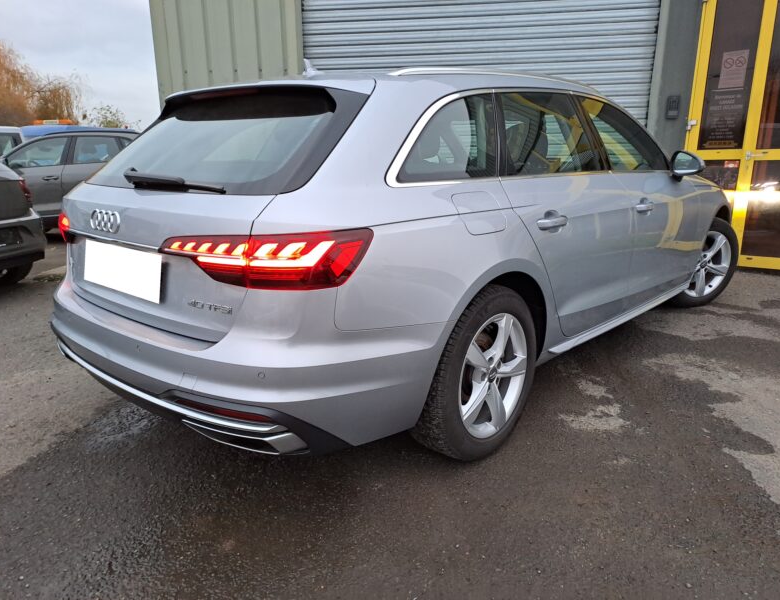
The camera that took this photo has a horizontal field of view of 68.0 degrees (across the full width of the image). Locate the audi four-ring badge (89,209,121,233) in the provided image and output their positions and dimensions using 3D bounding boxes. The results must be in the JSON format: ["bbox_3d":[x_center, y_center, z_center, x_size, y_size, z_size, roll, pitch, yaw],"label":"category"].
[{"bbox_3d":[-0.892,-0.248,1.804,0.205,0.073,0.020,12,11,40],"label":"audi four-ring badge"}]

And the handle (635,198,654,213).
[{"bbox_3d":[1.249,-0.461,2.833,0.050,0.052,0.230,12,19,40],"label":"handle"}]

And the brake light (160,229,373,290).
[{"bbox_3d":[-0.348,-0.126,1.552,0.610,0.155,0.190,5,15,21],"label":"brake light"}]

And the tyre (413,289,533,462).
[{"bbox_3d":[0.322,0.255,2.137,0.225,0.650,0.650,12,19,40],"label":"tyre"}]

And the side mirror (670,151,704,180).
[{"bbox_3d":[1.700,-0.762,3.294,0.210,0.165,0.150,12,19,40],"label":"side mirror"}]

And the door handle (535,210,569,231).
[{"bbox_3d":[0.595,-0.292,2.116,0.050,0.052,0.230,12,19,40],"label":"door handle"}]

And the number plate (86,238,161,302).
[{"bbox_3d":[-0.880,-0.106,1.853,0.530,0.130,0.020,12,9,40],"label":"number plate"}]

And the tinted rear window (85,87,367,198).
[{"bbox_3d":[-0.647,-0.540,2.023,1.240,0.100,0.500,12,59,40],"label":"tinted rear window"}]

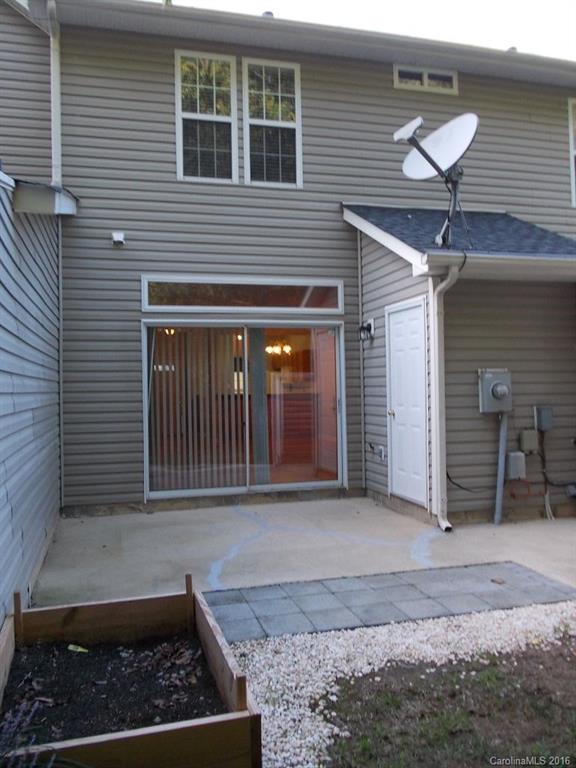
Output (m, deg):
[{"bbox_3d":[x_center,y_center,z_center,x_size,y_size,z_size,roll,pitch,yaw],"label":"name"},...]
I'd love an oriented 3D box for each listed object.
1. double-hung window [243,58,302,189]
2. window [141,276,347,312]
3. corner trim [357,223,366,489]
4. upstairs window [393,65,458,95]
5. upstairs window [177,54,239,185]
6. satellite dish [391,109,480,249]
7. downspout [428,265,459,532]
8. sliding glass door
[{"bbox_3d":[-0.175,-3.131,7.466,0.719,1.523,0.080,-1,0,-15],"label":"double-hung window"},{"bbox_3d":[-0.488,-1.054,7.364,2.420,0.424,0.080,-1,0,-15],"label":"window"},{"bbox_3d":[0.929,-0.288,7.707,0.054,3.255,0.050,-1,0,-15],"label":"corner trim"},{"bbox_3d":[1.782,-3.912,7.981,0.895,0.305,0.080,-1,0,-15],"label":"upstairs window"},{"bbox_3d":[-0.943,-3.118,7.267,0.716,1.516,0.080,-1,0,-15],"label":"upstairs window"},{"bbox_3d":[1.390,-1.901,5.781,0.988,1.158,0.822,-1,0,-38],"label":"satellite dish"},{"bbox_3d":[1.504,0.157,5.760,0.115,2.440,0.400,-1,0,-15],"label":"downspout"},{"bbox_3d":[-0.473,0.298,7.364,2.327,1.990,0.100,-1,0,-15],"label":"sliding glass door"}]

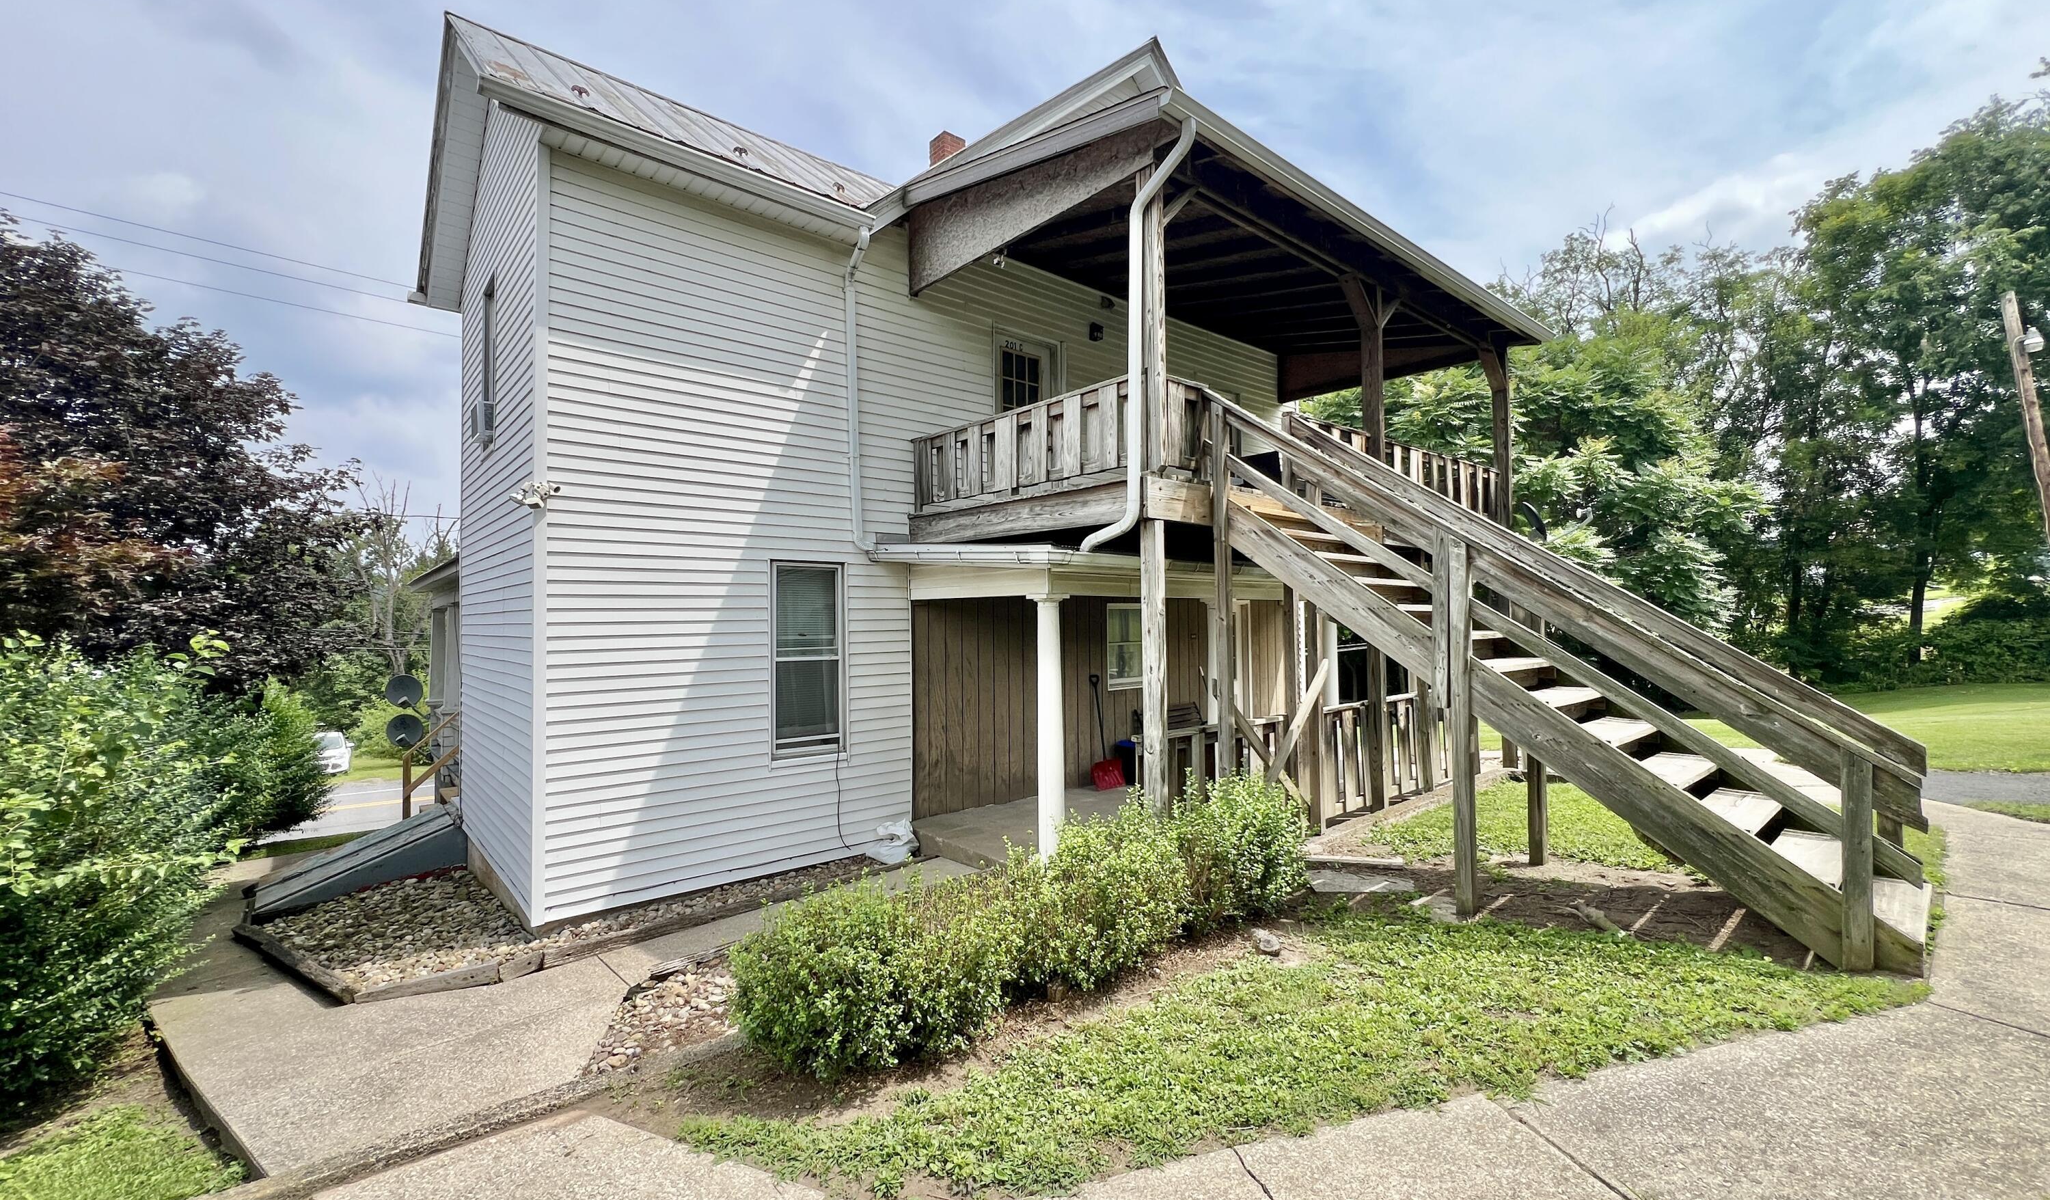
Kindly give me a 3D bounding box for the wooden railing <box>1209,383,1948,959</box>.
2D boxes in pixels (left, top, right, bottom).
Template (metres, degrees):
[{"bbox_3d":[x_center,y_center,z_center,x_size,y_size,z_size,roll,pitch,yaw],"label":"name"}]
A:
[{"bbox_3d":[2.880,0.067,4.699,1.214,3.238,3.441,1,-1,-39],"label":"wooden railing"}]

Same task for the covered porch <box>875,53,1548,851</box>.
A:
[{"bbox_3d":[2.521,-0.917,8.267,6.851,6.325,3.471,1,-1,-39],"label":"covered porch"}]

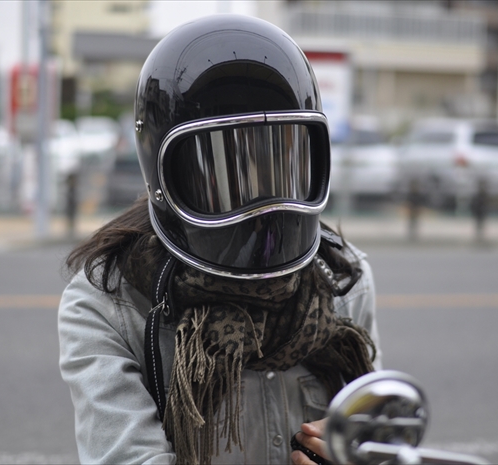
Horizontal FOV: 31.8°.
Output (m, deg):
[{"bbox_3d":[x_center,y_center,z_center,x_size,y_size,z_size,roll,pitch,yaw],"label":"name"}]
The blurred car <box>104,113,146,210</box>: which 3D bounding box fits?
[{"bbox_3d":[-1.820,-1.501,18.151,1.700,1.650,4.200,0,7,-3],"label":"blurred car"}]

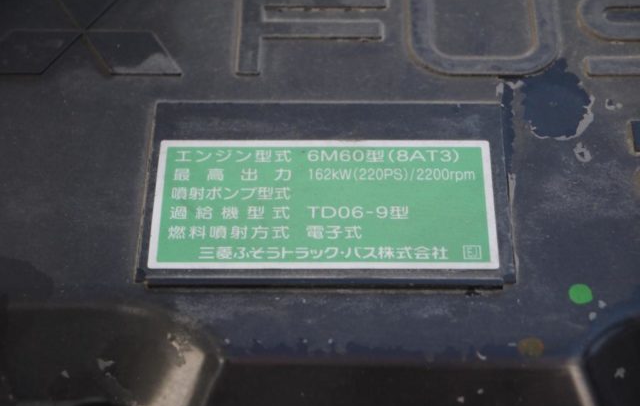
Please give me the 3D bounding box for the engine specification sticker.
[{"bbox_3d":[0.002,0.000,0.526,0.115,0.002,0.055,0,51,1],"label":"engine specification sticker"}]

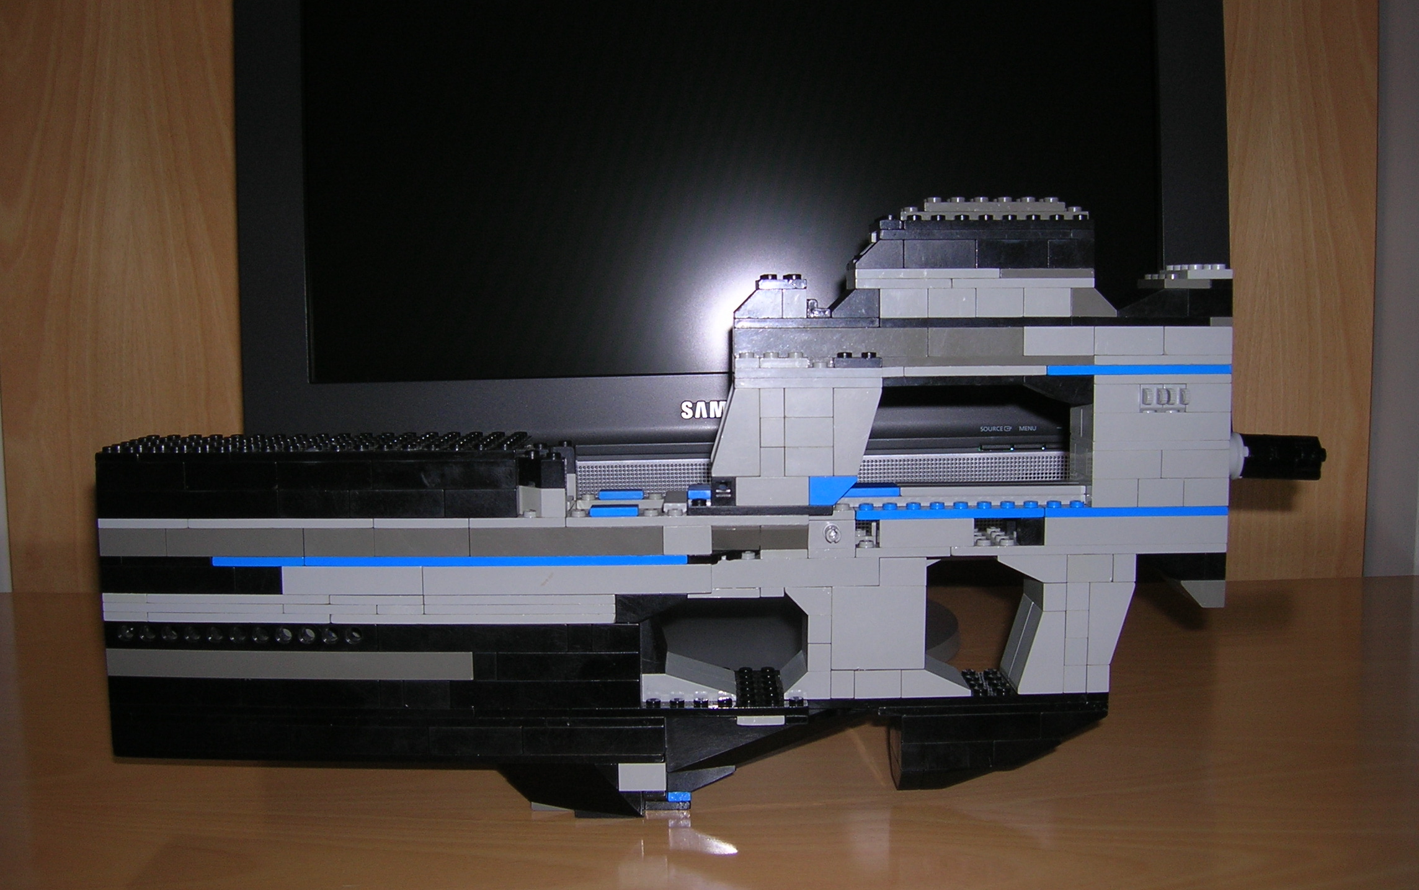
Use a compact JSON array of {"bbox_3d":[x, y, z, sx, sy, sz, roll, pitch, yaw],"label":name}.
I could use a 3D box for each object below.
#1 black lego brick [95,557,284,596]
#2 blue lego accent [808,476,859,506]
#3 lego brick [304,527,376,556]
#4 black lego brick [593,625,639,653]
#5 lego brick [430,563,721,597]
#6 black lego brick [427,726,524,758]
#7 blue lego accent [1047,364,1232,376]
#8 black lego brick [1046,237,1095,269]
[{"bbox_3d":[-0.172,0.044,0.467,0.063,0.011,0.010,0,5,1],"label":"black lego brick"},{"bbox_3d":[0.041,0.015,0.459,0.016,0.010,0.010,-1,5,0],"label":"blue lego accent"},{"bbox_3d":[-0.122,0.032,0.464,0.024,0.010,0.009,0,4,-1],"label":"lego brick"},{"bbox_3d":[-0.031,0.064,0.468,0.016,0.010,0.009,0,4,-1],"label":"black lego brick"},{"bbox_3d":[-0.047,0.044,0.462,0.096,0.010,0.009,0,5,1],"label":"lego brick"},{"bbox_3d":[-0.078,0.098,0.469,0.032,0.010,0.010,0,5,1],"label":"black lego brick"},{"bbox_3d":[0.144,-0.025,0.471,0.064,0.003,0.009,-1,5,0],"label":"blue lego accent"},{"bbox_3d":[0.119,-0.063,0.461,0.016,0.010,0.009,0,4,-1],"label":"black lego brick"}]

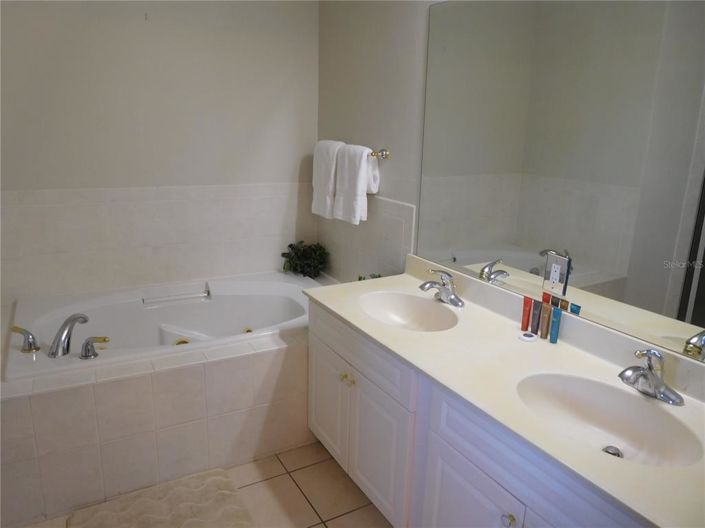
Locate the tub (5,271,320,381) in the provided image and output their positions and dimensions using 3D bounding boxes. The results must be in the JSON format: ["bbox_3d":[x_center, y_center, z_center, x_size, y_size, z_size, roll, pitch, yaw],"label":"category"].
[{"bbox_3d":[-0.854,0.454,2.772,1.630,0.485,0.980,-6,16,-28],"label":"tub"}]

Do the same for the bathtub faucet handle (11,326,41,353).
[{"bbox_3d":[-1.361,0.311,2.106,0.121,0.097,0.064,3,14,8],"label":"bathtub faucet handle"}]

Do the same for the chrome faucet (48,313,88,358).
[{"bbox_3d":[-1.184,0.290,2.138,0.063,0.133,0.208,4,14,10],"label":"chrome faucet"}]

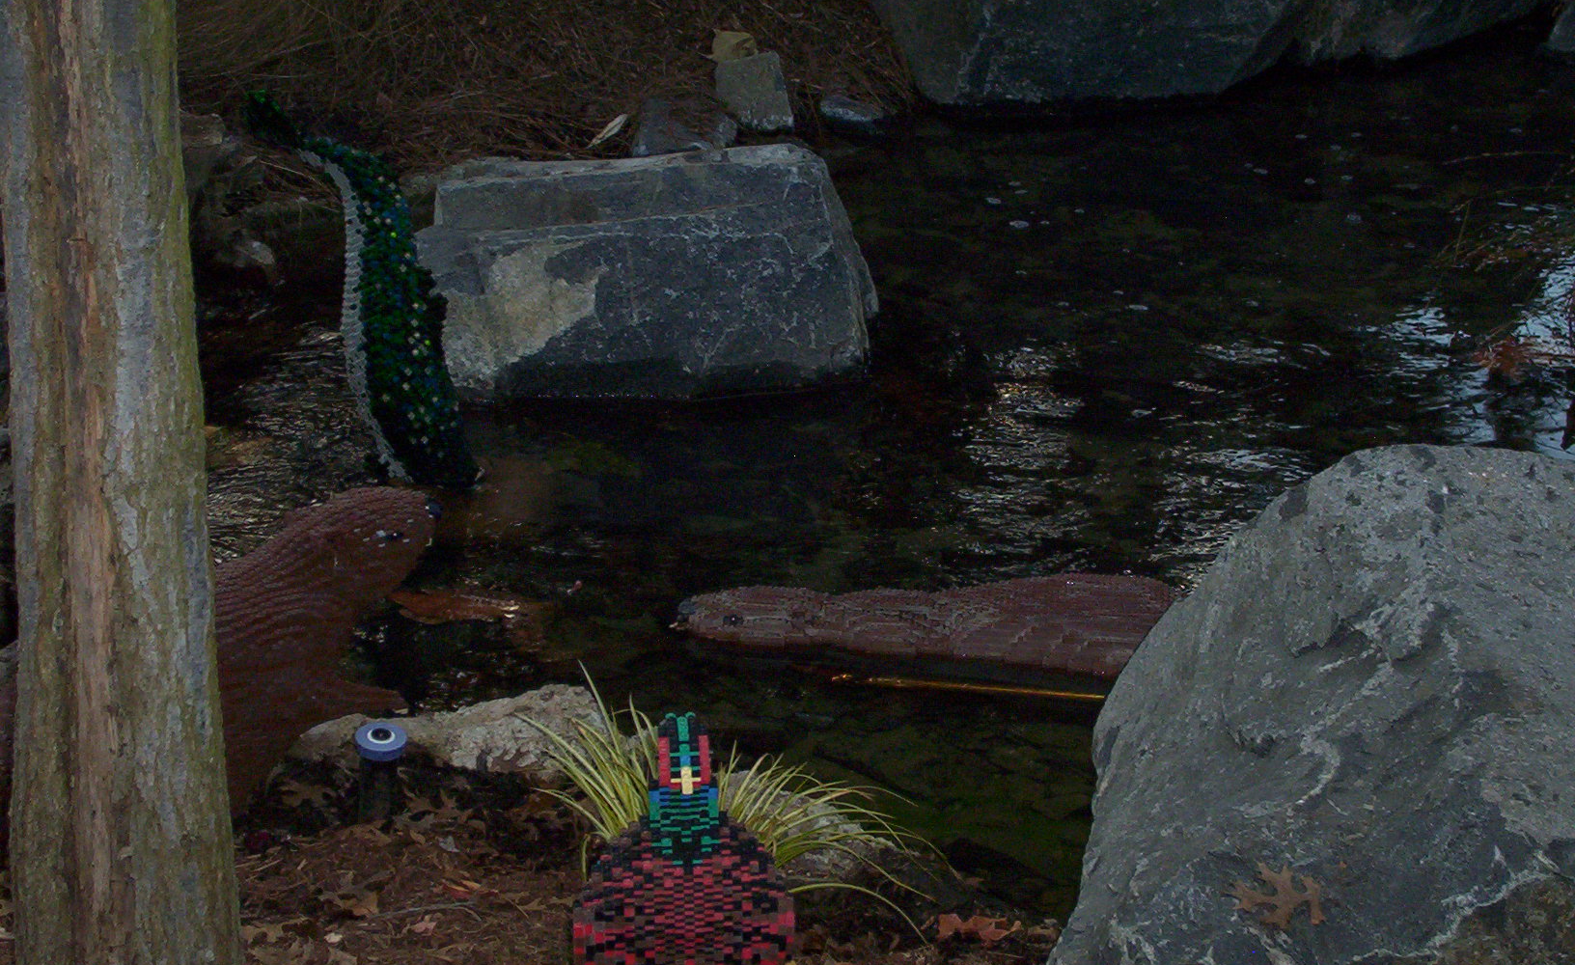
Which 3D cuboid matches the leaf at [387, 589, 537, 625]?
[{"bbox_3d":[-0.409,0.157,5.750,0.175,0.022,0.085,4,19,10],"label":"leaf"}]

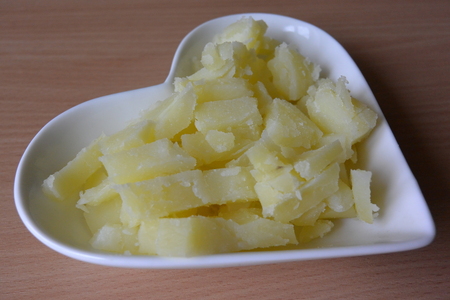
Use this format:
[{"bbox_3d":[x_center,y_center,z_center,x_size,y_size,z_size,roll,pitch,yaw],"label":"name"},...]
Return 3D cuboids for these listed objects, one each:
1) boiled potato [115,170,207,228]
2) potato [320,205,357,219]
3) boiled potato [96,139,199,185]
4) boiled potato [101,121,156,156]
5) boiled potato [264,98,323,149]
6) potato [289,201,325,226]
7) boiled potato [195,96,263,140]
[{"bbox_3d":[-0.032,0.025,0.228,0.044,0.018,0.014,-10,49,-9],"label":"boiled potato"},{"bbox_3d":[0.060,0.029,0.242,0.024,0.010,0.013,-2,48,-2],"label":"potato"},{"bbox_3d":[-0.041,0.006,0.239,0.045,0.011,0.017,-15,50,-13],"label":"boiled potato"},{"bbox_3d":[-0.054,-0.006,0.254,0.031,0.012,0.015,-23,52,-20],"label":"boiled potato"},{"bbox_3d":[0.038,-0.015,0.250,0.026,0.016,0.020,23,52,20],"label":"boiled potato"},{"bbox_3d":[0.042,0.030,0.233,0.023,0.010,0.012,-26,53,-21],"label":"potato"},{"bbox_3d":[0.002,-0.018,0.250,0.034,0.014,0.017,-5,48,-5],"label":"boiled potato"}]

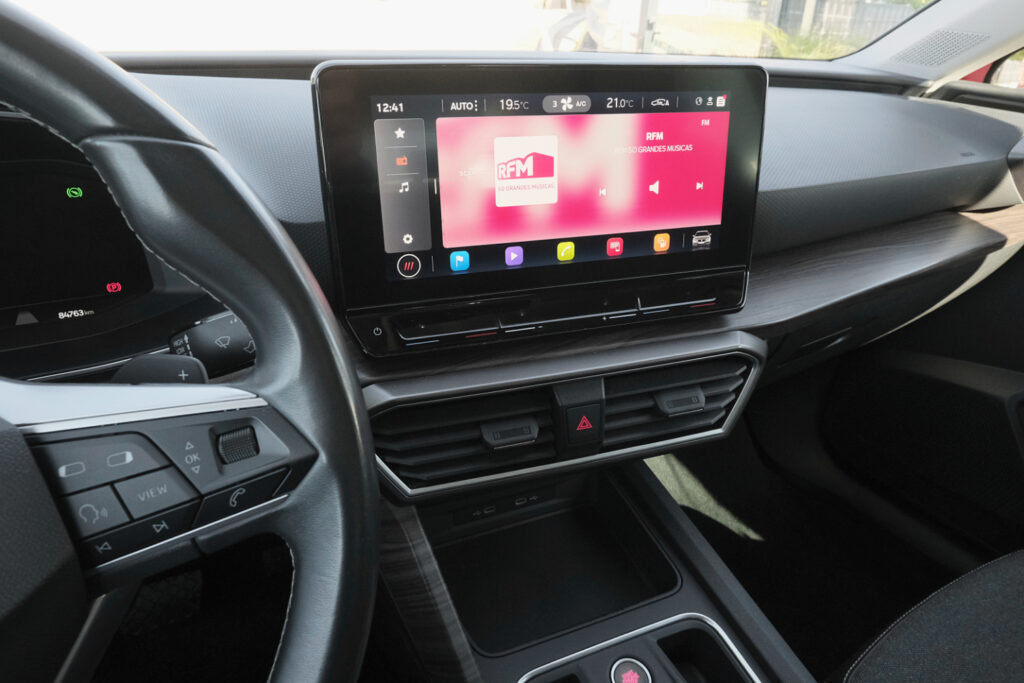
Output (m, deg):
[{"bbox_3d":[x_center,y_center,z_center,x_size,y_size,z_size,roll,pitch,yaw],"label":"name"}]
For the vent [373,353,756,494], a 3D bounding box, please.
[{"bbox_3d":[0.040,0.046,0.450,0.283,0.064,0.040,-8,22,-18],"label":"vent"}]

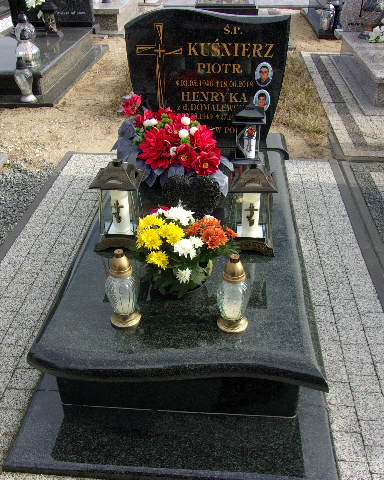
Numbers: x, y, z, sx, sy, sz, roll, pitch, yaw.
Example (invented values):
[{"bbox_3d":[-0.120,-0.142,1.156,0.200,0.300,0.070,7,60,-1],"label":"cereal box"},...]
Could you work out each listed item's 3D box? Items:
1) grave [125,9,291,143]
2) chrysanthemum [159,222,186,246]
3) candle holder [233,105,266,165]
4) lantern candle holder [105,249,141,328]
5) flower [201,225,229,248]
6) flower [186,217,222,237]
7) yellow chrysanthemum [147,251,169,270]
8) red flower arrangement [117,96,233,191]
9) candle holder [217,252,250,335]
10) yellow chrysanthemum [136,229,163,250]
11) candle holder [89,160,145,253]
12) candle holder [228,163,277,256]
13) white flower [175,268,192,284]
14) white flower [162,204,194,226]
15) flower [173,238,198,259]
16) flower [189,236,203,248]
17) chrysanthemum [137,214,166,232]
[{"bbox_3d":[0.073,-0.806,2.509,0.774,0.669,0.102,2,34,4],"label":"grave"},{"bbox_3d":[-0.067,-0.018,1.630,0.085,0.050,0.080,2,34,4],"label":"chrysanthemum"},{"bbox_3d":[0.284,-0.538,2.526,0.150,0.270,0.150,2,34,4],"label":"candle holder"},{"bbox_3d":[-0.217,0.148,1.564,0.108,0.277,0.108,2,34,4],"label":"lantern candle holder"},{"bbox_3d":[0.074,-0.011,1.634,0.093,0.055,0.080,2,34,4],"label":"flower"},{"bbox_3d":[0.041,-0.044,1.646,0.118,0.050,0.060,2,34,4],"label":"flower"},{"bbox_3d":[-0.110,0.065,1.593,0.071,0.045,0.068,2,34,4],"label":"yellow chrysanthemum"},{"bbox_3d":[-0.082,-0.415,2.102,0.470,0.300,0.360,2,34,4],"label":"red flower arrangement"},{"bbox_3d":[0.126,0.154,1.493,0.100,0.254,0.100,2,34,4],"label":"candle holder"},{"bbox_3d":[-0.141,-0.002,1.657,0.085,0.052,0.062,2,34,4],"label":"yellow chrysanthemum"},{"bbox_3d":[-0.272,-0.136,1.902,0.175,0.358,0.175,2,34,4],"label":"candle holder"},{"bbox_3d":[0.221,-0.130,1.835,0.175,0.347,0.175,2,34,4],"label":"candle holder"},{"bbox_3d":[-0.027,0.118,1.611,0.057,0.042,0.040,2,34,4],"label":"white flower"},{"bbox_3d":[-0.046,-0.084,1.717,0.105,0.055,0.090,2,34,4],"label":"white flower"},{"bbox_3d":[-0.021,0.027,1.612,0.083,0.046,0.055,2,34,4],"label":"flower"},{"bbox_3d":[0.011,0.008,1.568,0.048,0.032,0.046,2,34,4],"label":"flower"},{"bbox_3d":[-0.140,-0.056,1.684,0.092,0.052,0.085,2,34,4],"label":"chrysanthemum"}]

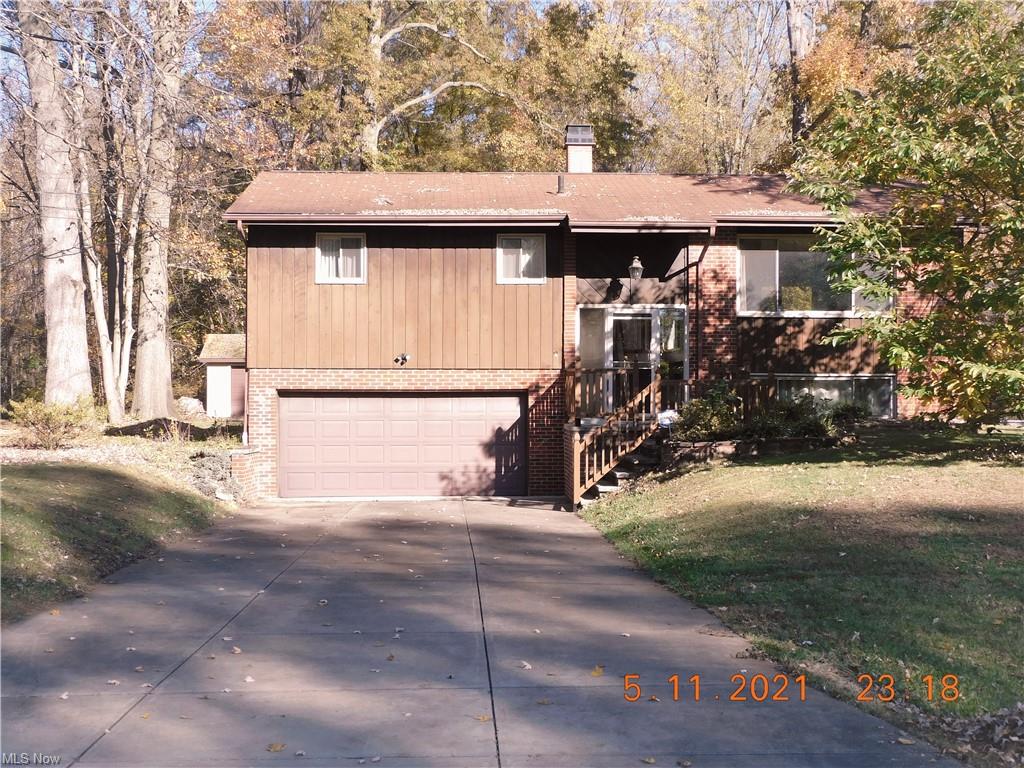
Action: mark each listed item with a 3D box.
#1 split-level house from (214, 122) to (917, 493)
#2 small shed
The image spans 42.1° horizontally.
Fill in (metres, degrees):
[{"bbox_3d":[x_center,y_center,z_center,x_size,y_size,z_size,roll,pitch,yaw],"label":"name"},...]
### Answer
[{"bbox_3d":[1.539,-1.768,29.268,13.950,7.942,9.500,0,-1,-2],"label":"split-level house"},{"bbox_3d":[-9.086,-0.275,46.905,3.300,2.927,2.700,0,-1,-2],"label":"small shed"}]

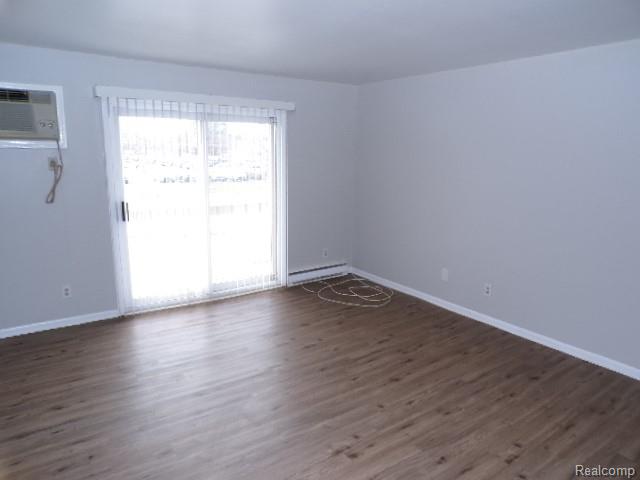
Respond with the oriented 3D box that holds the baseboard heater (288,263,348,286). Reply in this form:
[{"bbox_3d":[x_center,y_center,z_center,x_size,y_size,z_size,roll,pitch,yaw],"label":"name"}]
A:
[{"bbox_3d":[-0.001,0.439,5.678,0.915,0.170,0.070,-7,14,-34],"label":"baseboard heater"}]

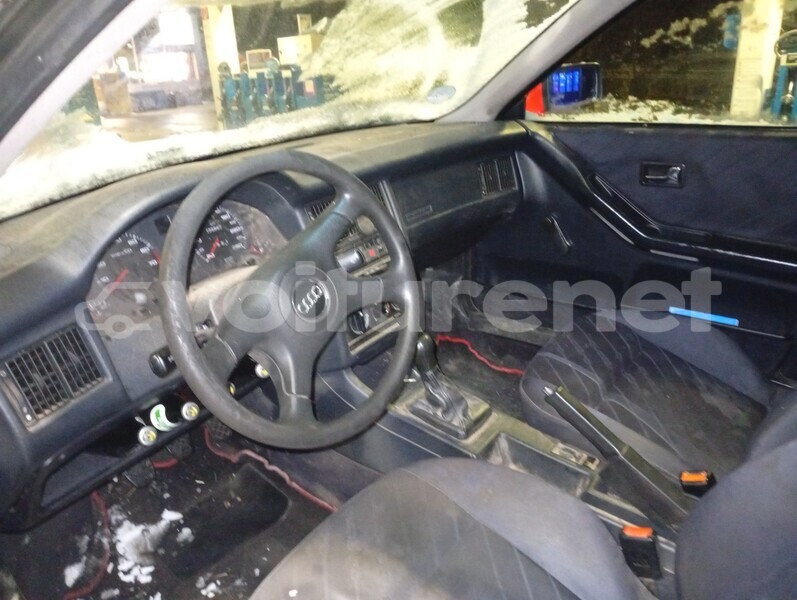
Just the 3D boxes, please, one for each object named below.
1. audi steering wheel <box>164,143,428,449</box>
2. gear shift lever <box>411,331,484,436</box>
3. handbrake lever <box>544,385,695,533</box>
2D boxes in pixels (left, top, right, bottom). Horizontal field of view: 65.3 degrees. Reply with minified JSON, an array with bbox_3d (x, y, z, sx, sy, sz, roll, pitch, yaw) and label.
[{"bbox_3d":[-0.127,-0.003,0.818,0.090,0.385,0.385,-11,37,48],"label":"audi steering wheel"},{"bbox_3d":[0.092,0.158,1.234,0.140,0.185,0.105,16,30,41],"label":"gear shift lever"},{"bbox_3d":[0.360,0.259,1.009,0.285,0.185,0.050,16,30,41],"label":"handbrake lever"}]

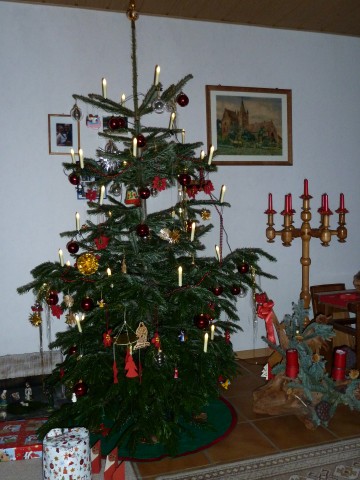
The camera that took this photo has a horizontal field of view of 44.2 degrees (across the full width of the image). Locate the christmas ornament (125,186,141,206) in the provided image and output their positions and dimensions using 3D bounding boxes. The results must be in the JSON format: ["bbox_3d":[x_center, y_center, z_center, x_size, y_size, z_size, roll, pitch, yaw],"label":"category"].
[{"bbox_3d":[-0.244,-0.224,2.280,0.080,0.096,0.080,-3,2,-17],"label":"christmas ornament"}]

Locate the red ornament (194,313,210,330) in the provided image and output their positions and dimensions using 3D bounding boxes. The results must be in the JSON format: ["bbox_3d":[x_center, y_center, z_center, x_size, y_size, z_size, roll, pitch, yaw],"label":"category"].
[{"bbox_3d":[0.095,0.353,1.900,0.063,0.068,0.063,-1,4,3],"label":"red ornament"}]

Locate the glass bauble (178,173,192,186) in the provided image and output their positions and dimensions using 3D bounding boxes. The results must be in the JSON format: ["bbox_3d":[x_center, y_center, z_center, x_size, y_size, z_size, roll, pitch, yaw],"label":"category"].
[{"bbox_3d":[0.019,-0.280,2.060,0.060,0.066,0.060,-2,3,-15],"label":"glass bauble"}]

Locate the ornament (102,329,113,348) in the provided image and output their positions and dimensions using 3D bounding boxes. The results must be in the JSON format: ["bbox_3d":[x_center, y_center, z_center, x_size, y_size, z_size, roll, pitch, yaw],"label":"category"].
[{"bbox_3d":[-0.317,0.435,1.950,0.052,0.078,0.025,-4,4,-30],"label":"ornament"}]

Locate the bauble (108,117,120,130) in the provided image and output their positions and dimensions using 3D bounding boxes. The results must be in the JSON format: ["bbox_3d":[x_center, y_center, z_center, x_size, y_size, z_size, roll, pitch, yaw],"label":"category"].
[{"bbox_3d":[-0.369,-0.651,2.480,0.060,0.066,0.060,-2,3,-15],"label":"bauble"}]

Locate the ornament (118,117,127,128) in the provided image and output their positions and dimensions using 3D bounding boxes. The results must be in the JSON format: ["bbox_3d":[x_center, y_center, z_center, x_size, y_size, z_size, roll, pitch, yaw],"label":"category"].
[{"bbox_3d":[-0.346,-0.686,2.600,0.060,0.066,0.060,-2,3,-15],"label":"ornament"}]

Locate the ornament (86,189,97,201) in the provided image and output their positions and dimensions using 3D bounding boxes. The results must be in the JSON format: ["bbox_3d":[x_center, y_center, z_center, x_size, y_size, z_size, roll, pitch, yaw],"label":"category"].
[{"bbox_3d":[-0.489,-0.249,2.460,0.064,0.064,0.022,-2,3,-11],"label":"ornament"}]

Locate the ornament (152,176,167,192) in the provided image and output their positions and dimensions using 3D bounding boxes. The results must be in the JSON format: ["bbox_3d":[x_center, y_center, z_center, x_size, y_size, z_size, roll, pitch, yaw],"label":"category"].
[{"bbox_3d":[-0.100,-0.274,2.160,0.073,0.075,0.028,-2,3,0],"label":"ornament"}]

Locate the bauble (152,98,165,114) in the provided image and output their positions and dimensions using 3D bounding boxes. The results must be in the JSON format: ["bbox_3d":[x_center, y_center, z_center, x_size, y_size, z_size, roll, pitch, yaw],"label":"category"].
[{"bbox_3d":[-0.108,-0.678,2.260,0.060,0.069,0.060,-2,3,-15],"label":"bauble"}]

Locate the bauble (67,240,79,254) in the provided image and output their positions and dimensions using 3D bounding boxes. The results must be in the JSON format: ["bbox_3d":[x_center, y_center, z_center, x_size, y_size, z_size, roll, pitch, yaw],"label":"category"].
[{"bbox_3d":[-0.550,0.040,2.290,0.060,0.066,0.060,-2,3,-15],"label":"bauble"}]

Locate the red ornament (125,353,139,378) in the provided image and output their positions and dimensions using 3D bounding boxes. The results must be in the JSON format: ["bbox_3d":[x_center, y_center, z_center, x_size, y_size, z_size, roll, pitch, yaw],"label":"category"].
[{"bbox_3d":[-0.205,0.532,1.880,0.057,0.105,0.016,-2,4,-5],"label":"red ornament"}]

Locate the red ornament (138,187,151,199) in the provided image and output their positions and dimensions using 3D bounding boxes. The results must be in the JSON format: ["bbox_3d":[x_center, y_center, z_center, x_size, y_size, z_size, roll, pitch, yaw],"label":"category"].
[{"bbox_3d":[-0.181,-0.240,2.260,0.060,0.064,0.060,-2,3,-4],"label":"red ornament"}]

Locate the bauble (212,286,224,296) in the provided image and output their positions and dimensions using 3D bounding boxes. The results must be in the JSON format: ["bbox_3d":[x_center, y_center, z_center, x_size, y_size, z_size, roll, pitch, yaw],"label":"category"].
[{"bbox_3d":[0.206,0.276,2.380,0.061,0.064,0.061,-1,4,5],"label":"bauble"}]

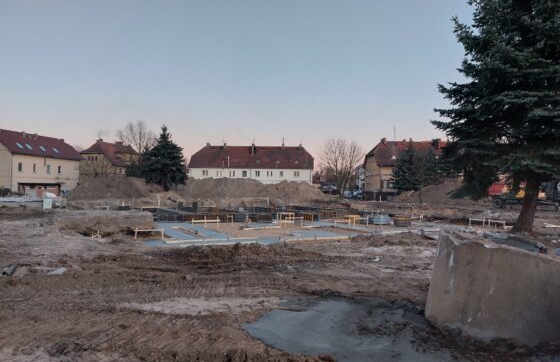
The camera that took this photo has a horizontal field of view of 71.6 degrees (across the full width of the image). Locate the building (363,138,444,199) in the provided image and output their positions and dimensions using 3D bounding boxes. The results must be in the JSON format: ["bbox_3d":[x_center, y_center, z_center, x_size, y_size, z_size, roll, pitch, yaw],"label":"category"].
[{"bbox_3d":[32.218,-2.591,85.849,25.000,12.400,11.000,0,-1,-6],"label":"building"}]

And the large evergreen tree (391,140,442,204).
[{"bbox_3d":[22.777,-1.863,65.053,8.000,10.200,8.000,0,-1,0],"label":"large evergreen tree"}]

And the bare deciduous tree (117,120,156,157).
[{"bbox_3d":[-29.853,-4.838,82.110,9.000,16.000,9.000,0,-1,0],"label":"bare deciduous tree"}]

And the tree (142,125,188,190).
[{"bbox_3d":[-19.314,-3.365,65.078,7.700,11.900,7.700,0,-1,0],"label":"tree"}]

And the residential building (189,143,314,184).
[{"bbox_3d":[-6.713,-2.590,95.070,29.000,12.300,11.000,0,-1,1],"label":"residential building"}]

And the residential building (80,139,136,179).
[{"bbox_3d":[-38.481,-2.870,88.098,10.500,12.200,12.000,0,-1,13],"label":"residential building"}]

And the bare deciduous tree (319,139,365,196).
[{"bbox_3d":[10.307,-1.938,65.053,7.600,10.200,7.600,0,-1,0],"label":"bare deciduous tree"}]

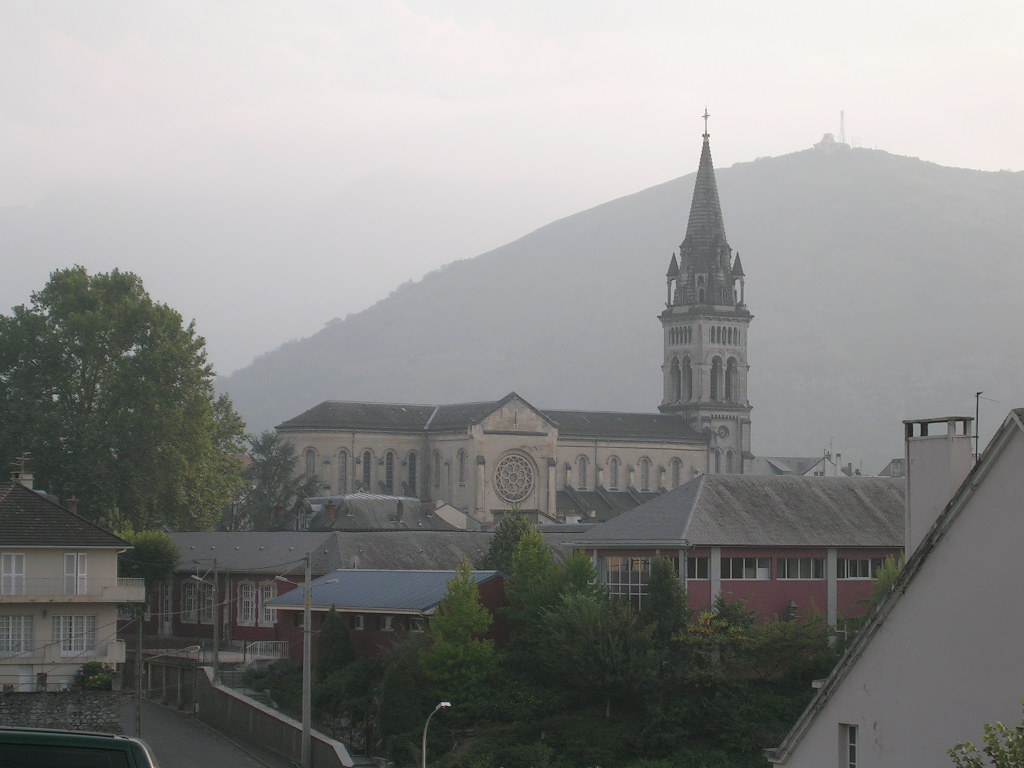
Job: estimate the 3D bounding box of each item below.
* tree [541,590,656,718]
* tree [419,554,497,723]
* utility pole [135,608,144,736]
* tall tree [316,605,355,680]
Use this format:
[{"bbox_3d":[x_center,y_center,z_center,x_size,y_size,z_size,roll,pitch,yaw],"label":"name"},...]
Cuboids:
[{"bbox_3d":[4.180,13.090,150.000,5.500,6.230,5.200,0,-3,0],"label":"tree"},{"bbox_3d":[-2.640,12.680,153.000,3.700,8.180,3.700,0,-3,0],"label":"tree"},{"bbox_3d":[-15.960,12.910,133.000,0.300,6.590,0.300,0,-3,0],"label":"utility pole"},{"bbox_3d":[-9.720,14.340,171.000,2.100,4.400,2.100,0,-3,0],"label":"tall tree"}]

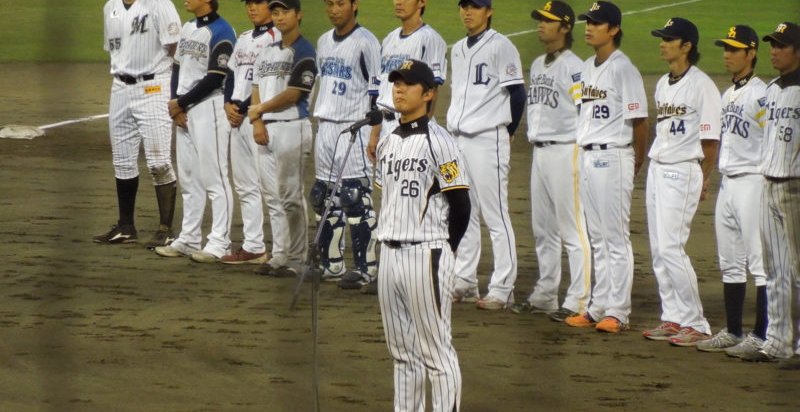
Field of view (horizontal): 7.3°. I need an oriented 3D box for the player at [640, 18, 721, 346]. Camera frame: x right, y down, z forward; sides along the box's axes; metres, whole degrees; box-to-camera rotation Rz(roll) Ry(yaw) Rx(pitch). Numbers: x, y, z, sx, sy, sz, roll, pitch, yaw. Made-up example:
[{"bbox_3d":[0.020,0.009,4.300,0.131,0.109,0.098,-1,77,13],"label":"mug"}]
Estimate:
[{"bbox_3d":[1.567,-0.154,34.801,0.390,1.788,0.490,-3,5,-32],"label":"player"}]

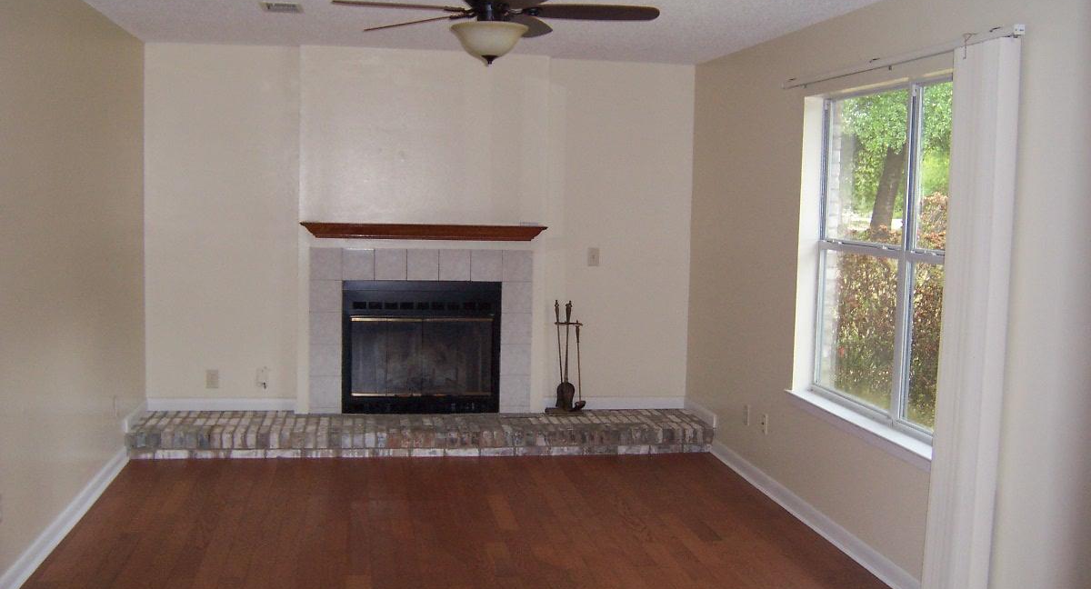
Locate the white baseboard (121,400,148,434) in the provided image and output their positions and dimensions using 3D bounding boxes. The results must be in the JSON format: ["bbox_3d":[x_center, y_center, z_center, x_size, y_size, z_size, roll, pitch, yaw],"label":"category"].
[{"bbox_3d":[-2.391,0.707,6.118,0.016,0.084,0.625,0,6,-10],"label":"white baseboard"}]

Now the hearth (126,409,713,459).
[{"bbox_3d":[-0.709,0.854,6.447,3.445,0.154,0.585,0,6,-10],"label":"hearth"}]

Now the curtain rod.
[{"bbox_3d":[1.386,-0.965,4.343,0.050,0.043,1.960,0,6,-10],"label":"curtain rod"}]

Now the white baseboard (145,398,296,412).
[{"bbox_3d":[-2.004,0.691,6.495,0.908,0.083,0.016,0,6,-10],"label":"white baseboard"}]

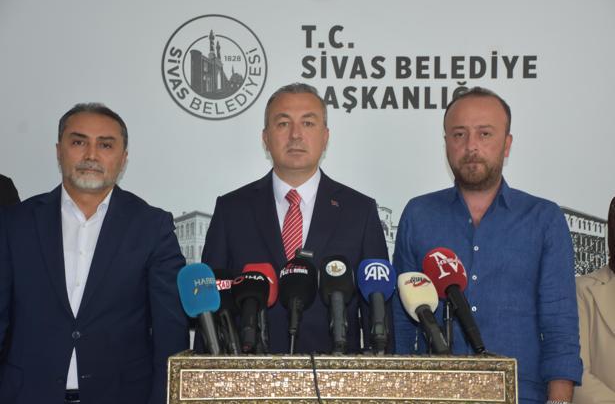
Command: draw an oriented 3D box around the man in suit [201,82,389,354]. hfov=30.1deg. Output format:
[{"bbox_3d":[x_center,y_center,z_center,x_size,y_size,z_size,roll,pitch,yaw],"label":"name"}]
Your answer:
[{"bbox_3d":[-0.036,0.540,3.200,0.530,1.750,0.310,0,1,2],"label":"man in suit"}]

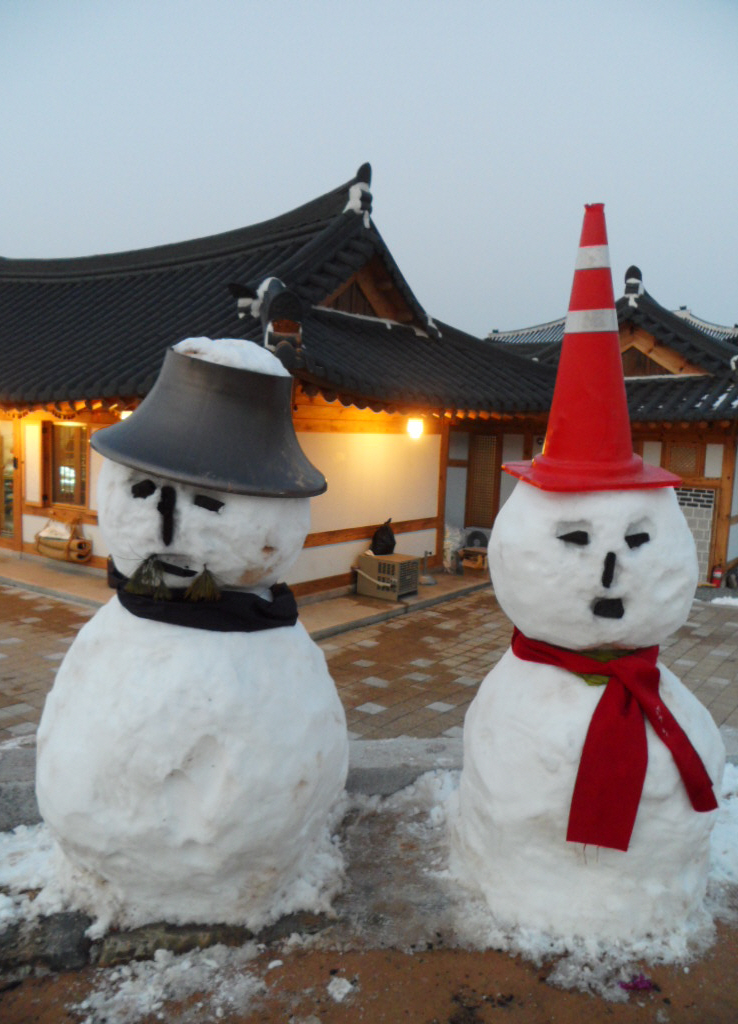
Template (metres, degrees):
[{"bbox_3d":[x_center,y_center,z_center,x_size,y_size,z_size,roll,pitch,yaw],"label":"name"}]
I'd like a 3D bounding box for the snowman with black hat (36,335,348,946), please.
[{"bbox_3d":[-0.505,0.277,2.329,0.850,1.548,0.840,3,6,7],"label":"snowman with black hat"}]

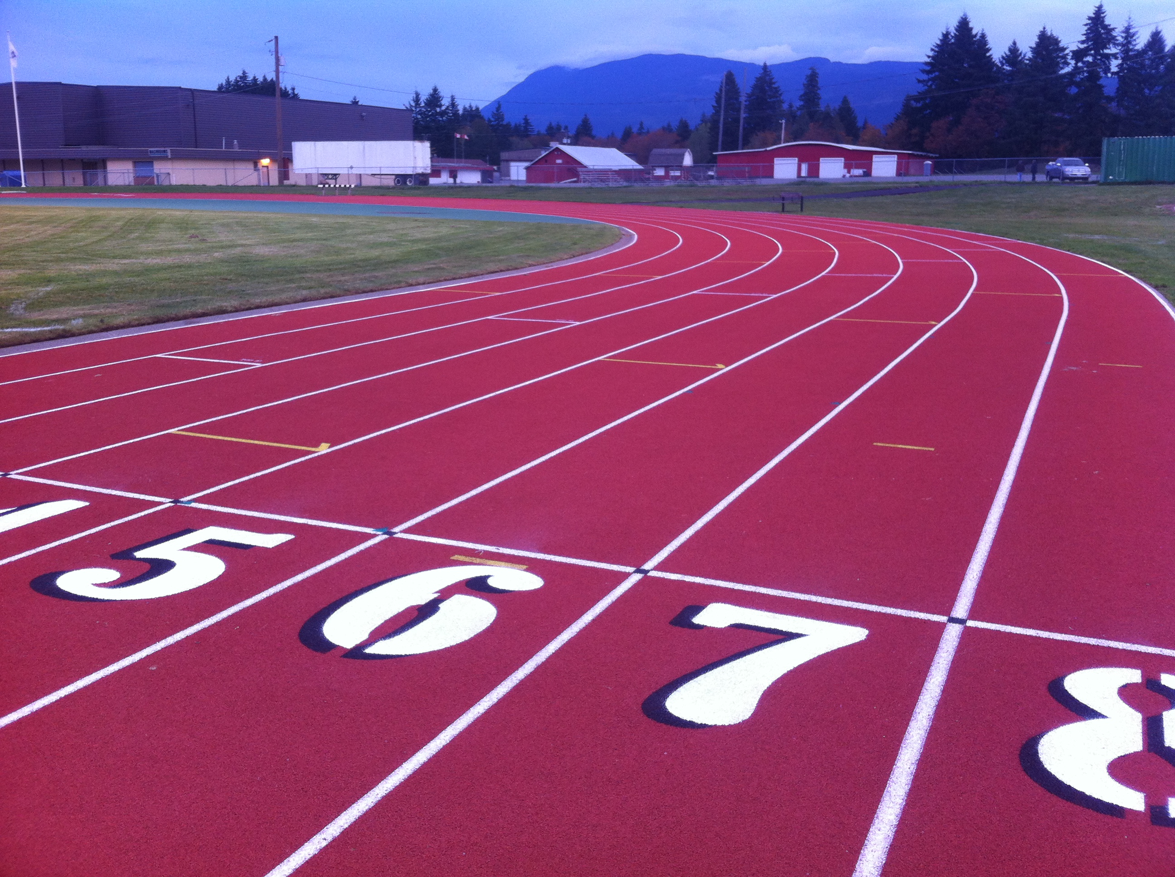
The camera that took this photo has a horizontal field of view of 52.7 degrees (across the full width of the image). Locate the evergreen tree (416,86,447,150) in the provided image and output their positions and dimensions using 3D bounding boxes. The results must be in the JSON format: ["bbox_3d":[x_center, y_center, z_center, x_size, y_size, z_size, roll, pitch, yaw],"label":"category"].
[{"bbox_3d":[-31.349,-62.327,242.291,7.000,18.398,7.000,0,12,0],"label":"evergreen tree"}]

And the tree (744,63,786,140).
[{"bbox_3d":[33.506,-60.736,227.267,8.200,21.253,8.200,0,12,0],"label":"tree"}]

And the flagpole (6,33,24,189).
[{"bbox_3d":[-45.572,-26.126,94.617,0.450,11.942,0.350,0,12,0],"label":"flagpole"}]

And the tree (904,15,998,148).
[{"bbox_3d":[56.325,-52.510,182.997,14.500,24.111,13.000,0,12,0],"label":"tree"}]

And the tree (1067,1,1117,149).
[{"bbox_3d":[75.204,-52.000,177.986,8.300,25.295,8.300,0,12,0],"label":"tree"}]

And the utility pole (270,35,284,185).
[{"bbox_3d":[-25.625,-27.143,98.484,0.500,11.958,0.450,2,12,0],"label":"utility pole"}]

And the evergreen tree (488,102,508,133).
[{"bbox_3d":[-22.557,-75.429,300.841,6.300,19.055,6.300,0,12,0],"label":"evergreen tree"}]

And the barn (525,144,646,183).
[{"bbox_3d":[-0.179,-39.336,170.706,9.735,5.077,20.000,5,13,23],"label":"barn"}]

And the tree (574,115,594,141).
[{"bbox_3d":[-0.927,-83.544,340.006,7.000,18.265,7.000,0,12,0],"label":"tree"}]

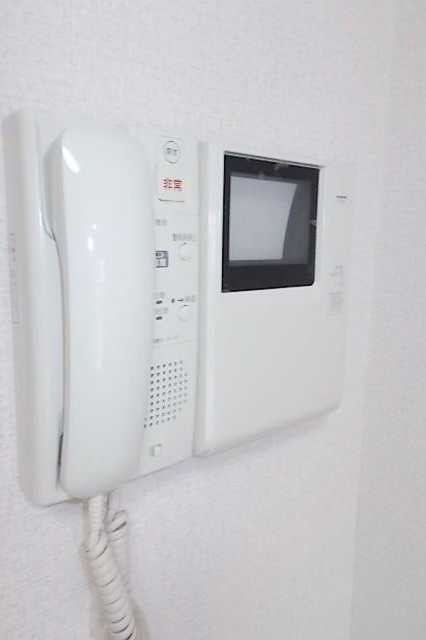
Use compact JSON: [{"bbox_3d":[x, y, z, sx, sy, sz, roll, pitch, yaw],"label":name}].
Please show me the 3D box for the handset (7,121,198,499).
[{"bbox_3d":[-0.057,-0.004,0.305,0.115,0.220,0.064,-6,11,-40],"label":"handset"}]

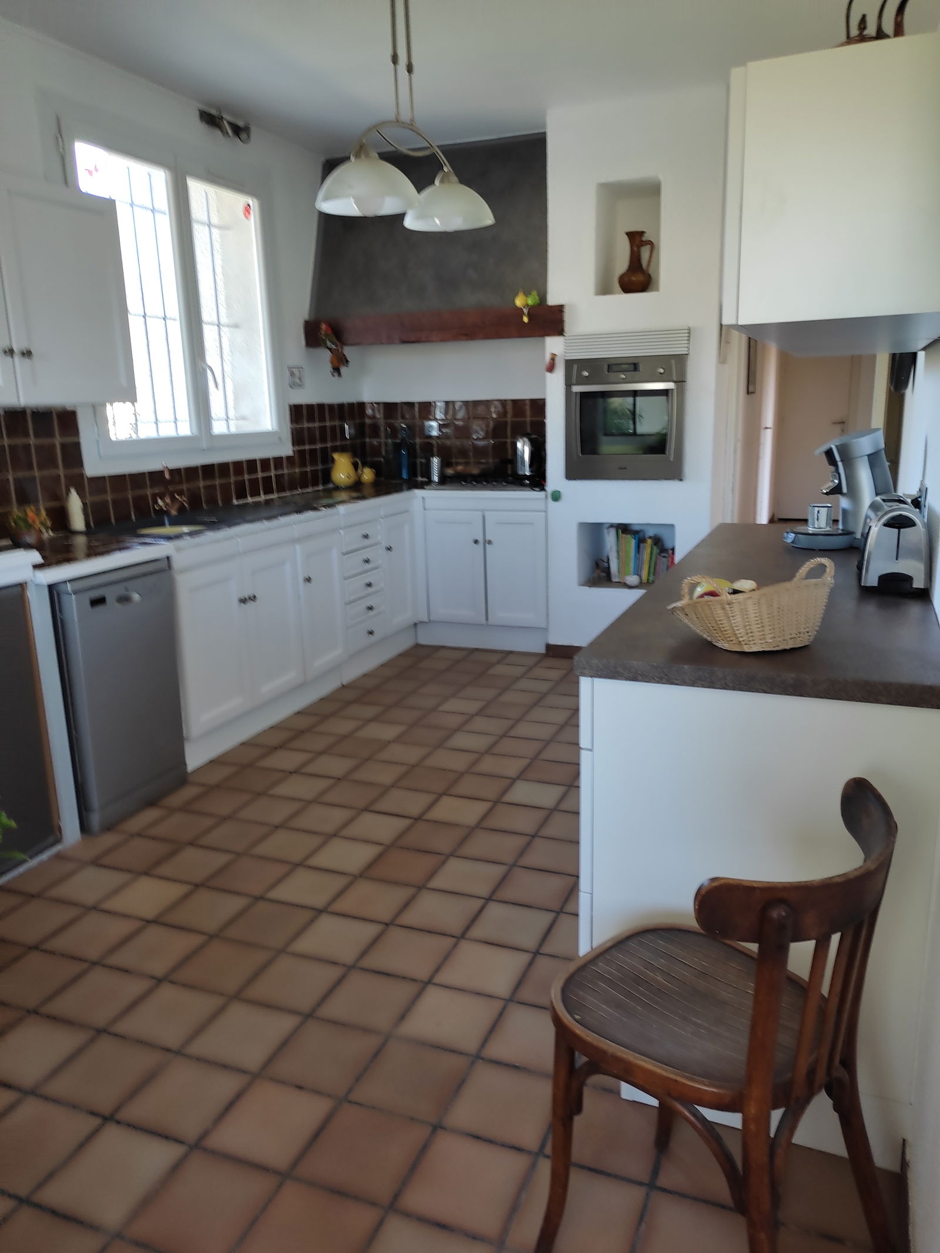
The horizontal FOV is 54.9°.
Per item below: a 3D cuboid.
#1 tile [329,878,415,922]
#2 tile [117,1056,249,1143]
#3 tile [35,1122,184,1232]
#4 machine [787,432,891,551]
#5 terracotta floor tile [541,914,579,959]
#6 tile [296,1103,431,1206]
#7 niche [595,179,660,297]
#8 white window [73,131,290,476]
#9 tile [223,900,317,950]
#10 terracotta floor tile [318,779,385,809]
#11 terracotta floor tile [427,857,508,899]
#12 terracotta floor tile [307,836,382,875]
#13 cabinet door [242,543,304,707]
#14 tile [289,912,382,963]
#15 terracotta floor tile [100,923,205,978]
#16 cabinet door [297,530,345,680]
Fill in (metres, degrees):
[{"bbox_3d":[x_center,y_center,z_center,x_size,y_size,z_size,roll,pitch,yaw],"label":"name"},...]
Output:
[{"bbox_3d":[-0.269,0.784,2.578,0.198,0.015,0.198,4,14,22],"label":"tile"},{"bbox_3d":[-0.561,0.931,1.783,0.189,0.012,0.189,3,14,22],"label":"tile"},{"bbox_3d":[-0.671,1.036,1.705,0.193,0.015,0.191,4,15,19],"label":"tile"},{"bbox_3d":[1.137,-0.420,2.764,0.320,0.347,0.215,1,13,10],"label":"machine"},{"bbox_3d":[0.306,0.820,2.353,0.198,0.015,0.198,4,14,22],"label":"terracotta floor tile"},{"bbox_3d":[-0.197,0.989,1.696,0.198,0.015,0.198,4,14,22],"label":"tile"},{"bbox_3d":[0.819,-1.902,4.493,0.312,0.505,0.360,4,15,20],"label":"niche"},{"bbox_3d":[-1.310,-1.459,4.223,0.100,1.360,1.380,5,16,23],"label":"white window"},{"bbox_3d":[-0.554,0.828,2.511,0.193,0.015,0.191,4,15,19],"label":"tile"},{"bbox_3d":[-0.417,0.619,3.297,0.198,0.015,0.198,4,14,22],"label":"terracotta floor tile"},{"bbox_3d":[-0.004,0.761,2.725,0.193,0.015,0.191,4,15,19],"label":"terracotta floor tile"},{"bbox_3d":[-0.394,0.732,2.875,0.193,0.015,0.191,4,15,19],"label":"terracotta floor tile"},{"bbox_3d":[-0.852,-0.014,3.921,0.022,0.645,0.384,4,14,22],"label":"cabinet door"},{"bbox_3d":[-0.341,0.801,2.322,0.189,0.012,0.189,3,14,22],"label":"tile"},{"bbox_3d":[-0.816,0.850,2.361,0.198,0.015,0.198,4,14,22],"label":"terracotta floor tile"},{"bbox_3d":[-0.700,-0.106,4.290,0.022,0.645,0.384,4,14,22],"label":"cabinet door"}]

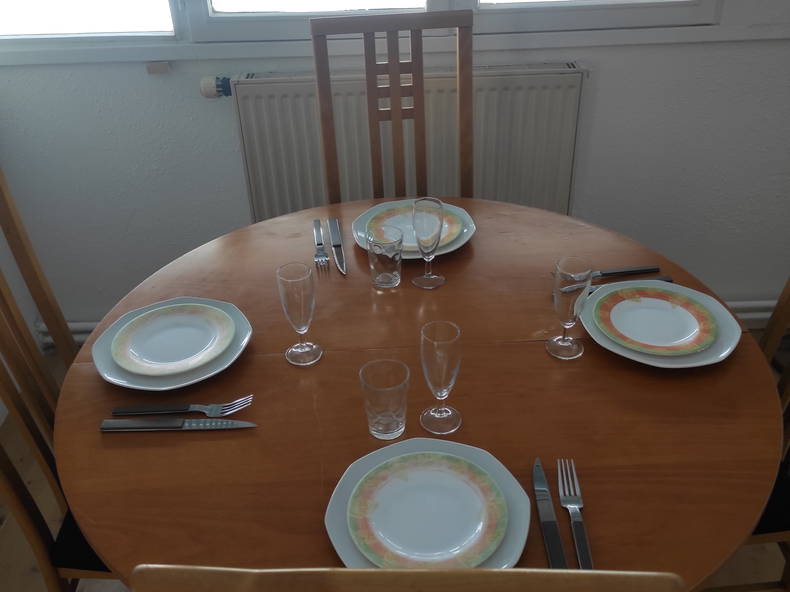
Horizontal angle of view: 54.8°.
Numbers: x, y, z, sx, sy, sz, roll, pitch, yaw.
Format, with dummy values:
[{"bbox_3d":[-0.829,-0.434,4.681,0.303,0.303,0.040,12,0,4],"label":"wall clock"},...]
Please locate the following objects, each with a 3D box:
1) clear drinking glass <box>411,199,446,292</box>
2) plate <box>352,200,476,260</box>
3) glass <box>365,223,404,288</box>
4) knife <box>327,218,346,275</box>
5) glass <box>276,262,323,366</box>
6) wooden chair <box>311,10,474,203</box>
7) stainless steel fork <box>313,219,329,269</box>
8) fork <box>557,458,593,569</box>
[{"bbox_3d":[0.061,-0.094,1.368,0.060,0.156,0.060,-2,34,0],"label":"clear drinking glass"},{"bbox_3d":[0.039,-0.133,1.564,0.251,0.023,0.251,-2,33,0],"label":"plate"},{"bbox_3d":[-0.019,-0.069,1.401,0.067,0.099,0.067,-2,33,0],"label":"glass"},{"bbox_3d":[-0.112,-0.101,1.520,0.020,0.010,0.223,-7,34,-7],"label":"knife"},{"bbox_3d":[-0.152,0.030,1.206,0.062,0.159,0.062,-2,33,0],"label":"glass"},{"bbox_3d":[0.036,-0.091,1.884,0.420,1.062,0.480,-5,34,-4],"label":"wooden chair"},{"bbox_3d":[-0.148,-0.108,1.524,0.026,0.020,0.206,-7,34,-7],"label":"stainless steel fork"},{"bbox_3d":[0.224,0.281,0.928,0.027,0.022,0.211,0,34,3],"label":"fork"}]

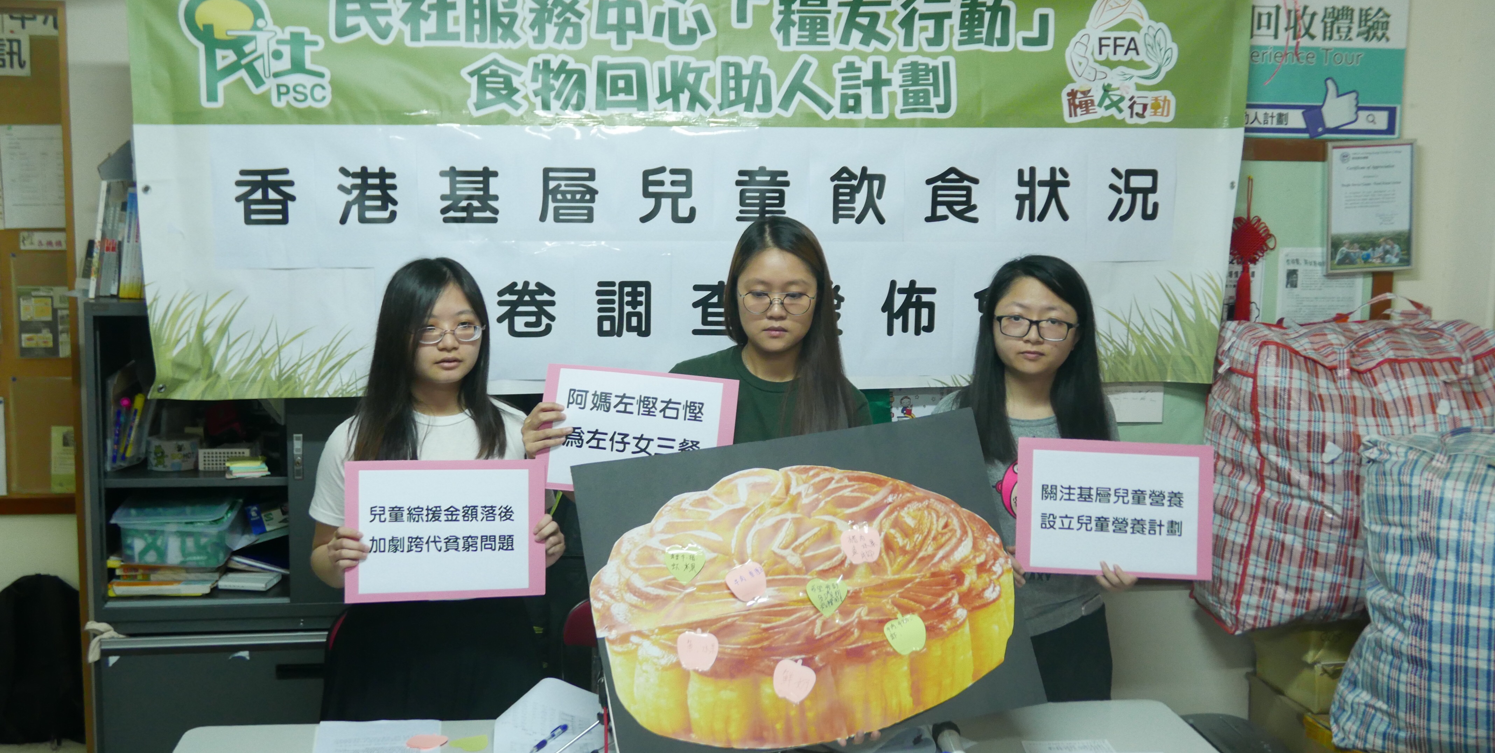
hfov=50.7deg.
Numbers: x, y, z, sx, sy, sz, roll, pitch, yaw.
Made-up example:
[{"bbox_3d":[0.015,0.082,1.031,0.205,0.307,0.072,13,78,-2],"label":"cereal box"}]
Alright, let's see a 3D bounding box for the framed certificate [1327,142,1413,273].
[{"bbox_3d":[1.487,-0.403,3.774,0.229,0.315,0.020,-4,9,-8],"label":"framed certificate"}]

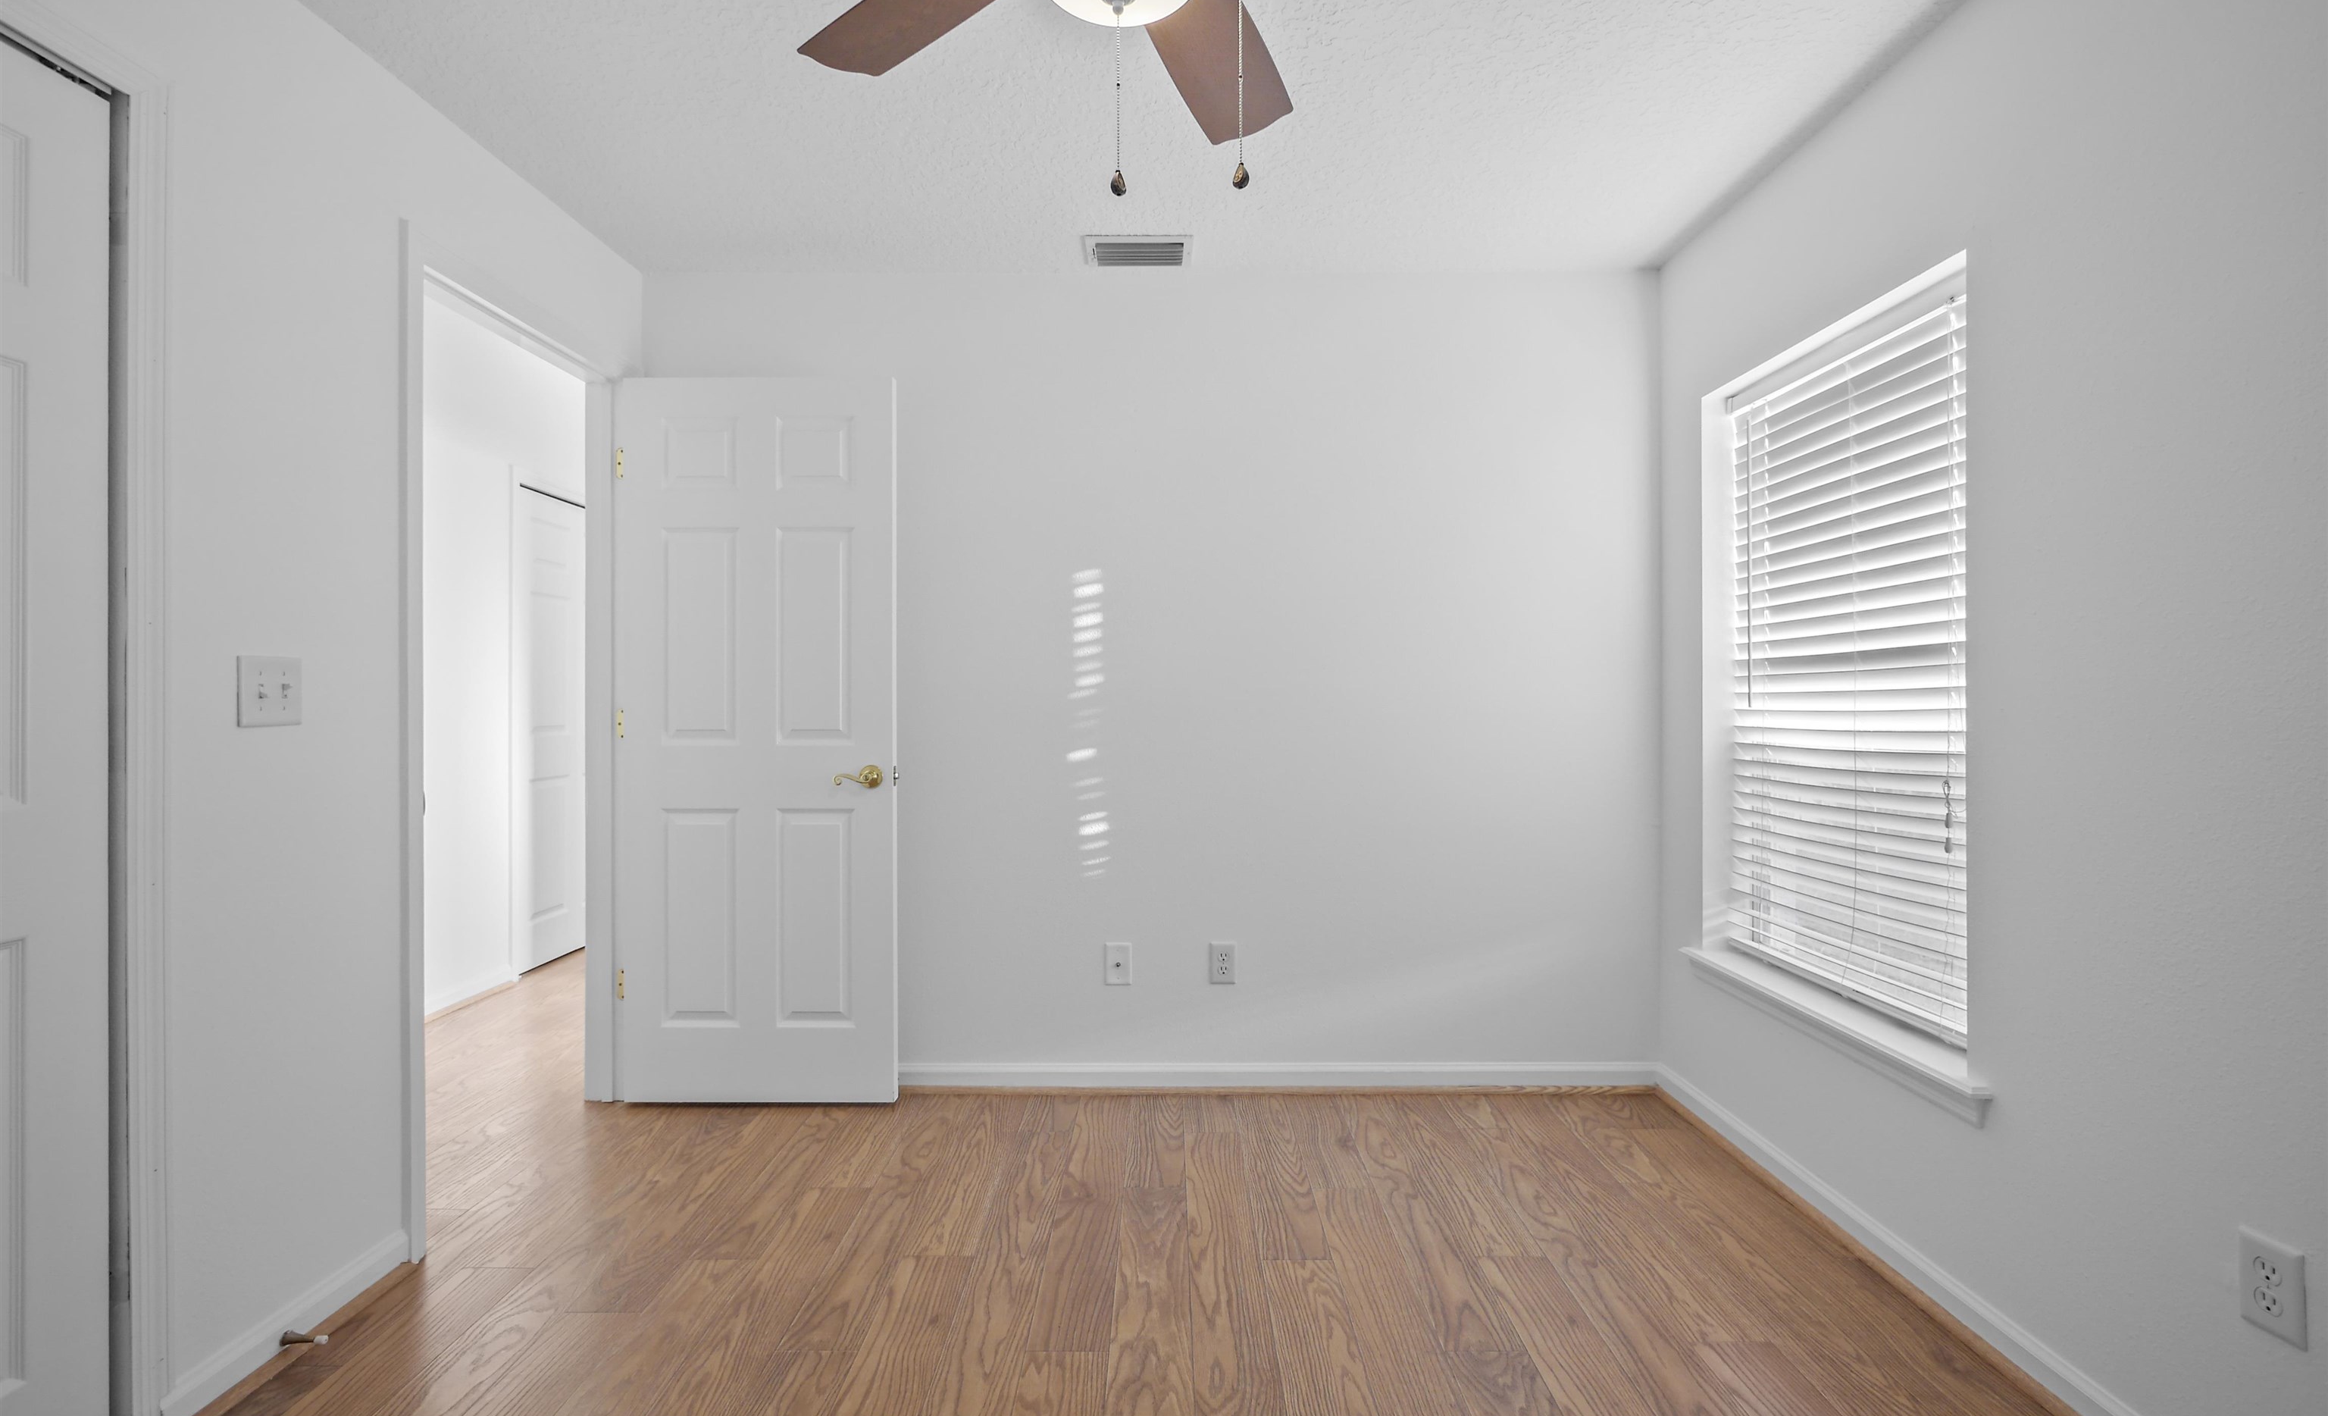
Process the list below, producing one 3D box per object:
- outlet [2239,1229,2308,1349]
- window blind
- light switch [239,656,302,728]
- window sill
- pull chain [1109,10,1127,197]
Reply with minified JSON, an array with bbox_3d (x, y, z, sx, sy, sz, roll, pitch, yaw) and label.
[{"bbox_3d":[1.451,0.761,1.235,0.009,0.122,0.077,0,0,0],"label":"outlet"},{"bbox_3d":[1.553,-0.090,2.123,0.060,1.470,0.825,0,0,0],"label":"window blind"},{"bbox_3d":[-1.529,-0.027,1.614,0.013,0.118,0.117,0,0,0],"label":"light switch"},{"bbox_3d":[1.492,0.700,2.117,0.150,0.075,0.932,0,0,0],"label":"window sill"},{"bbox_3d":[-0.056,-0.738,1.150,0.019,0.229,0.019,0,0,0],"label":"pull chain"}]

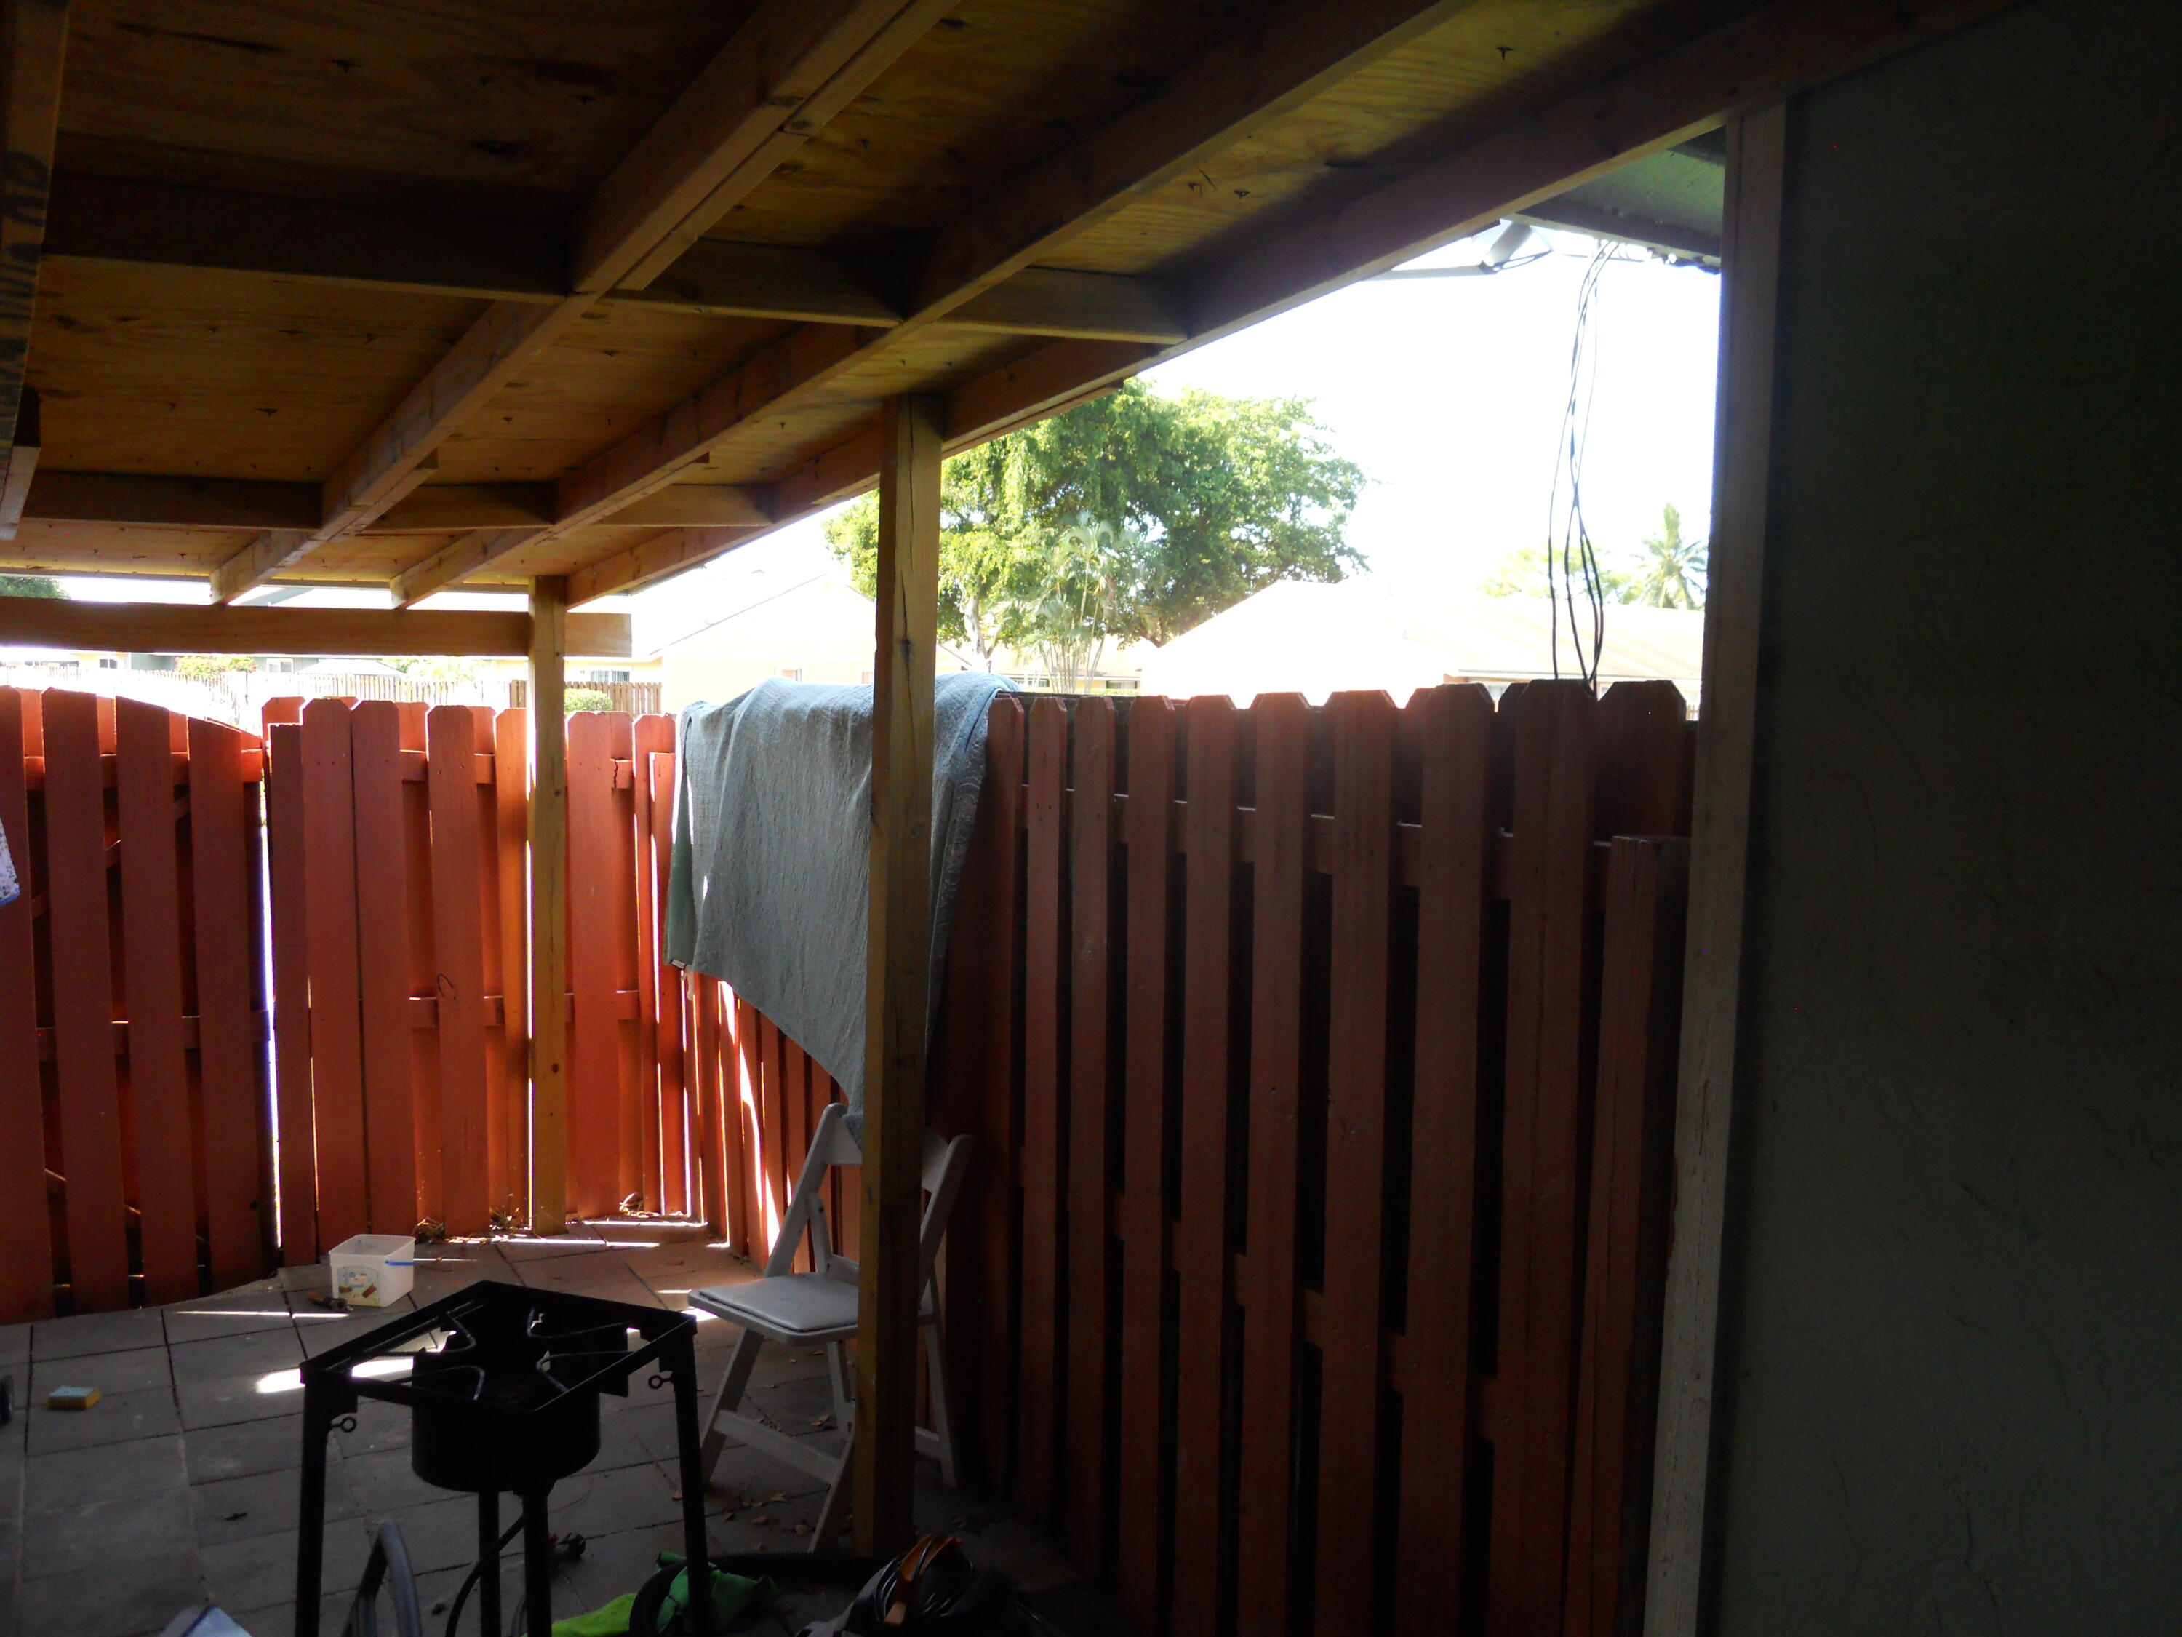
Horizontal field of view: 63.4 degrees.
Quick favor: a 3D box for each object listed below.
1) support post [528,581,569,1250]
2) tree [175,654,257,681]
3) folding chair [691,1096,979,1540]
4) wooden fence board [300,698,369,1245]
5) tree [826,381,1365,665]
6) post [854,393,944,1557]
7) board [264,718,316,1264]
[{"bbox_3d":[-1.700,0.282,5.530,0.089,2.068,0.089,-1,5,-30],"label":"support post"},{"bbox_3d":[-15.874,-2.066,32.072,1.550,2.024,1.500,-1,5,-26],"label":"tree"},{"bbox_3d":[-0.559,1.076,3.833,0.450,0.780,0.480,6,6,43],"label":"folding chair"},{"bbox_3d":[-2.250,0.470,5.253,0.143,1.648,0.020,-2,6,-30],"label":"wooden fence board"},{"bbox_3d":[0.183,-6.943,47.753,14.000,9.910,13.000,1,5,0],"label":"tree"},{"bbox_3d":[-0.388,0.344,3.526,0.089,2.335,0.089,-1,5,-31],"label":"post"},{"bbox_3d":[-2.334,0.522,5.162,0.098,1.597,0.022,-2,6,-30],"label":"board"}]

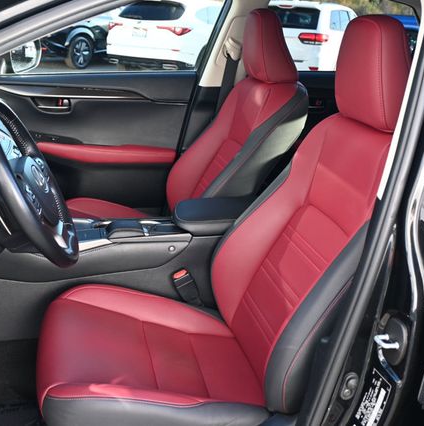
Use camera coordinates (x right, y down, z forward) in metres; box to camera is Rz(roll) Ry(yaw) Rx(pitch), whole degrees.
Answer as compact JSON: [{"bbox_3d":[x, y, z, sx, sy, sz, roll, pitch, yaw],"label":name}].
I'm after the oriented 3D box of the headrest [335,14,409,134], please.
[{"bbox_3d":[0.349,-0.301,1.221,0.118,0.236,0.246,-4,20,-11],"label":"headrest"}]

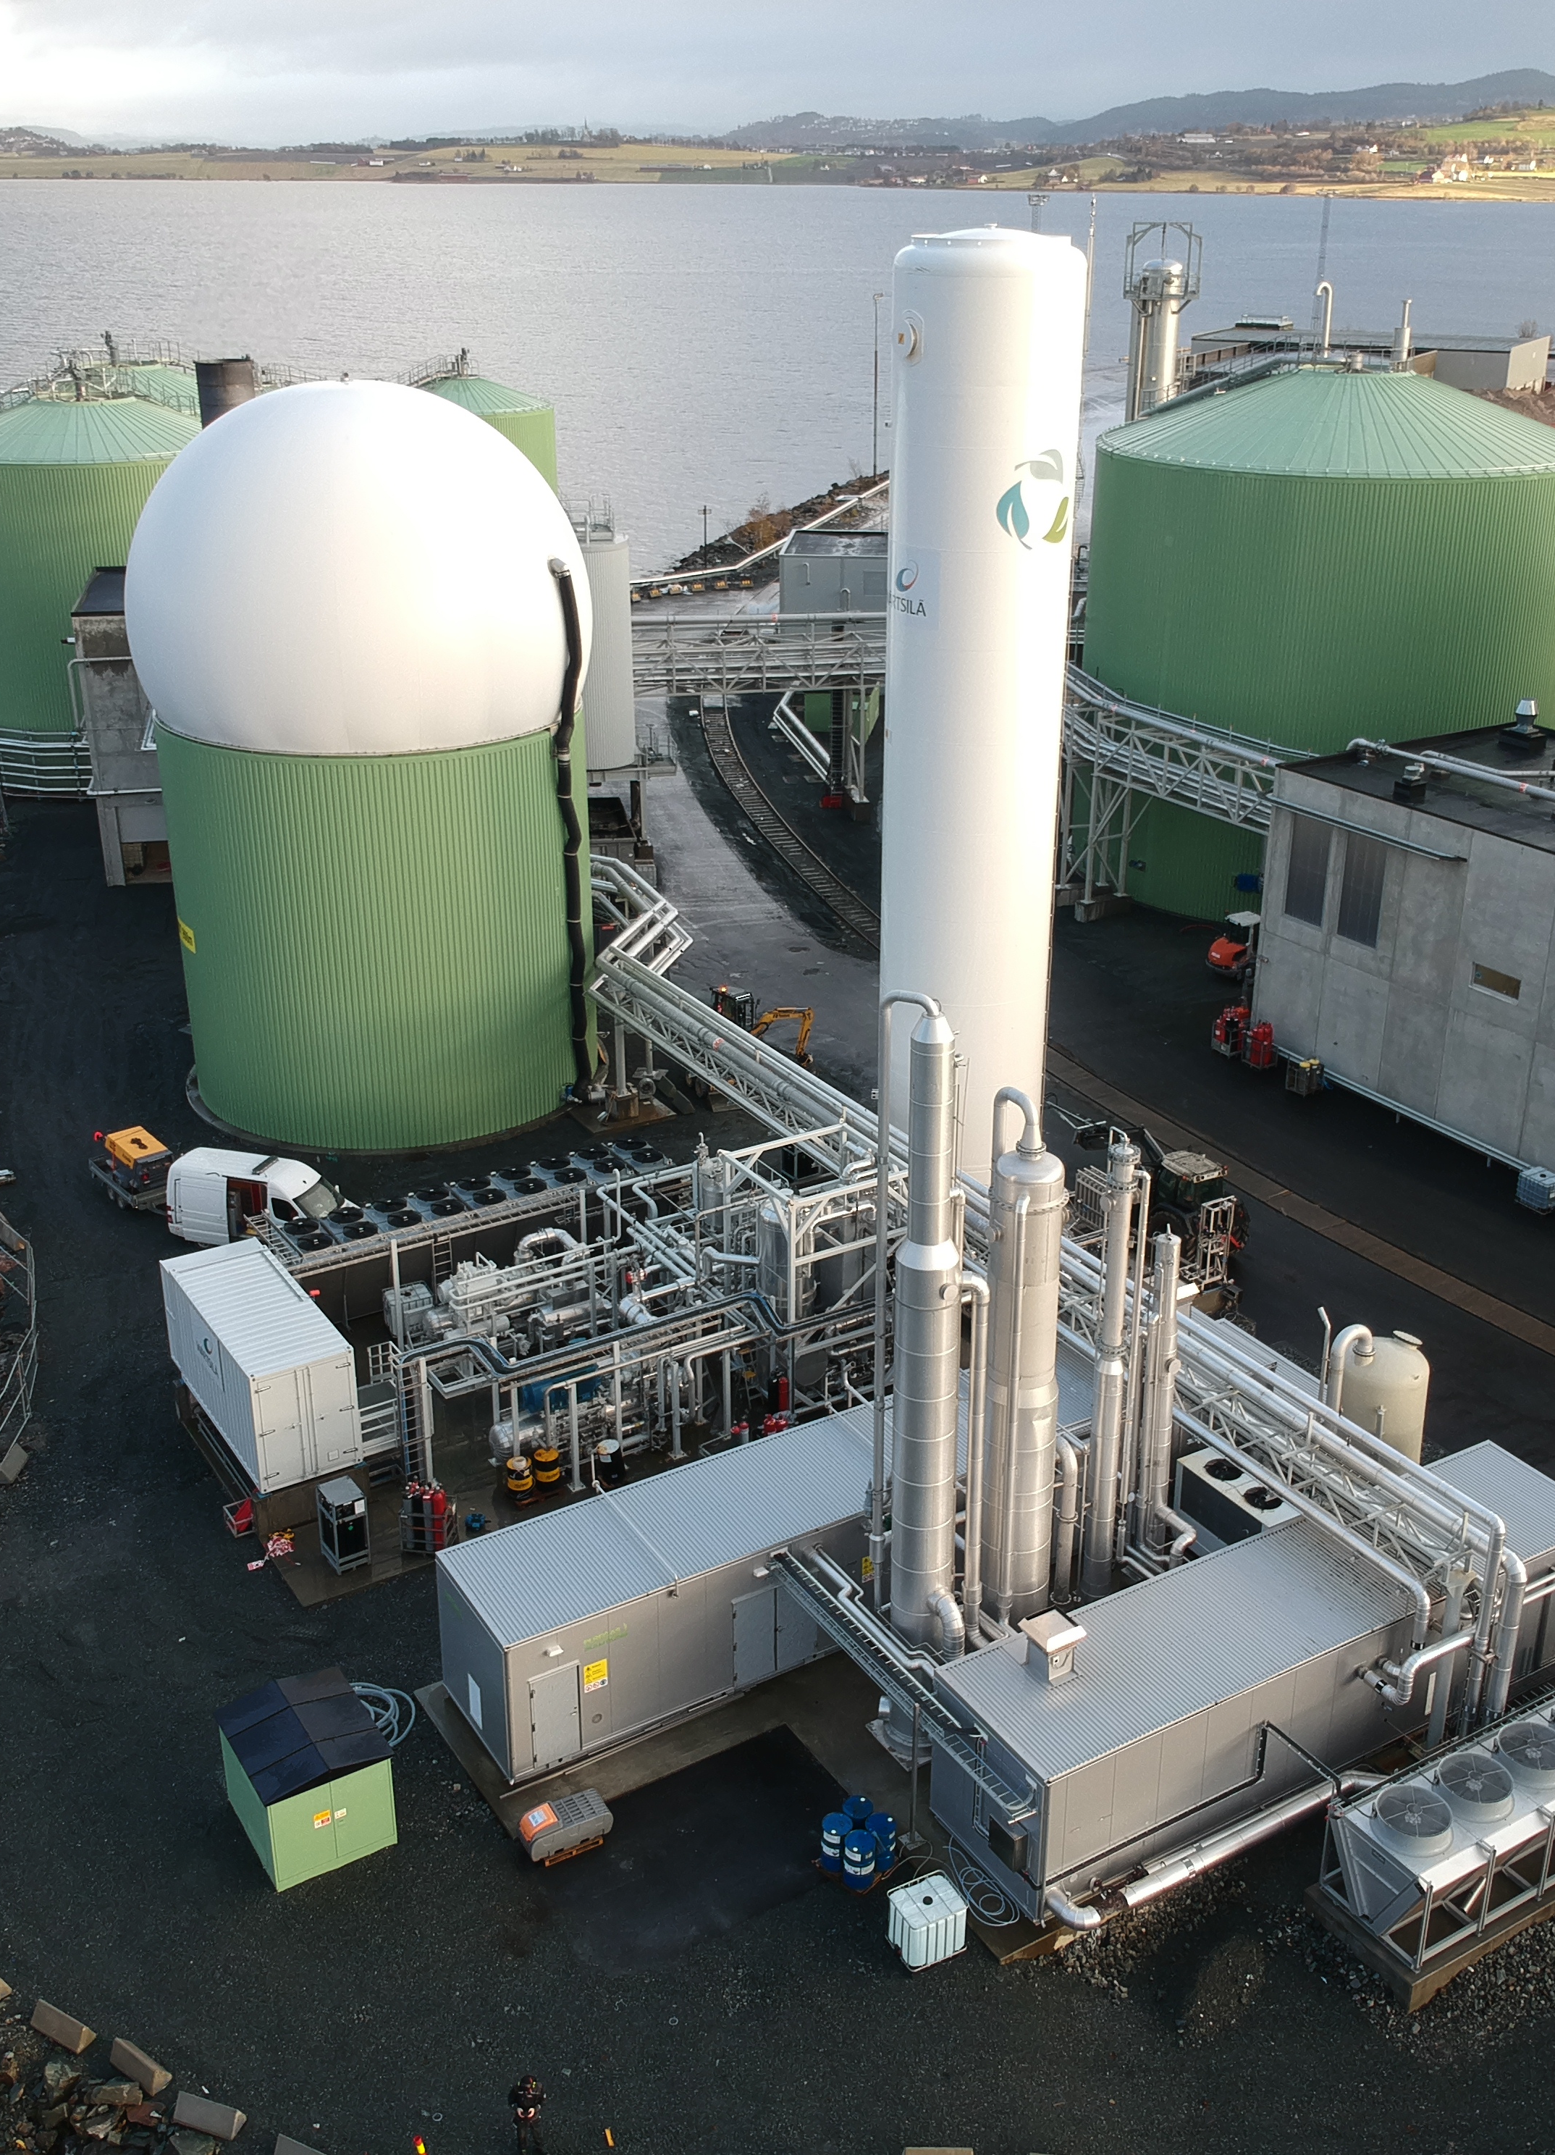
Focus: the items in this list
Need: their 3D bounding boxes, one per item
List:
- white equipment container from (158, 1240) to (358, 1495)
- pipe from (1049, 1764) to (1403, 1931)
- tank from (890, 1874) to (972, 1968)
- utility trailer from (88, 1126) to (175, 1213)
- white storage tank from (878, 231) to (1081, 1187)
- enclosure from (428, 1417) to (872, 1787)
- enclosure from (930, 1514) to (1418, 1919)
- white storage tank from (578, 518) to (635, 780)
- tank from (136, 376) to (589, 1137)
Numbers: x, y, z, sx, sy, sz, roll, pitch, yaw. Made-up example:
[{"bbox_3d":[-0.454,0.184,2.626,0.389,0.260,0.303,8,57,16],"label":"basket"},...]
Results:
[{"bbox_3d":[-12.419,6.712,49.741,2.440,2.850,6.450,-14,27,-29],"label":"white equipment container"},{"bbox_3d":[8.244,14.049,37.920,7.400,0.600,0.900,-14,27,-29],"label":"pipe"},{"bbox_3d":[2.868,15.975,39.265,1.190,1.140,1.000,-11,26,-24],"label":"tank"},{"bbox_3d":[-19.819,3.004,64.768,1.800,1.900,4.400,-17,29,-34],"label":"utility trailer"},{"bbox_3d":[4.954,-6.792,52.921,4.406,27.400,4.406,0,23,0],"label":"white storage tank"},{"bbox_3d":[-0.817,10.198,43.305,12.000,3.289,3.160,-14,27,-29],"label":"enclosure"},{"bbox_3d":[8.241,12.826,42.296,9.818,3.422,3.547,-14,27,-28],"label":"enclosure"},{"bbox_3d":[-8.222,-18.814,91.076,4.000,9.900,4.000,0,24,0],"label":"white storage tank"},{"bbox_3d":[-13.445,-10.886,69.505,14.900,23.600,14.900,0,24,0],"label":"tank"}]

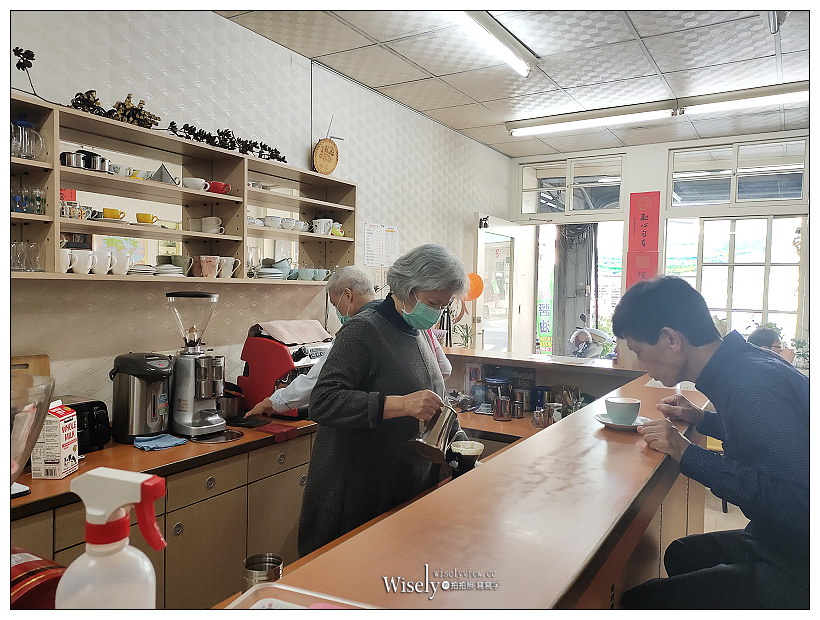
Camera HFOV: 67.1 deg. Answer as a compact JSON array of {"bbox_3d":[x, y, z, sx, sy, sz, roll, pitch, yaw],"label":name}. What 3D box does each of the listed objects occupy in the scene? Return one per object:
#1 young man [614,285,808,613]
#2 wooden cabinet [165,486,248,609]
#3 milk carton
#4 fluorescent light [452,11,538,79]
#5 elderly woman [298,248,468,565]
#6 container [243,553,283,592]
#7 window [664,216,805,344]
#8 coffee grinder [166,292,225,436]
[{"bbox_3d":[0.753,0.551,1.243,0.720,1.230,0.520,3,3,32],"label":"young man"},{"bbox_3d":[-0.971,0.974,2.484,0.480,0.538,0.391,3,3,32],"label":"wooden cabinet"},{"bbox_3d":[-1.158,0.417,2.022,0.095,0.244,0.095,1,2,1],"label":"milk carton"},{"bbox_3d":[0.360,-1.332,2.950,0.095,0.120,1.240,3,3,32],"label":"fluorescent light"},{"bbox_3d":[-0.093,0.589,1.943,0.520,1.565,0.470,3,3,32],"label":"elderly woman"},{"bbox_3d":[-0.288,0.540,1.212,0.077,0.094,0.077,3,3,32],"label":"container"},{"bbox_3d":[2.641,-0.207,5.123,1.030,1.120,0.100,3,3,32],"label":"window"},{"bbox_3d":[-0.953,0.215,2.667,0.300,0.605,0.210,3,3,32],"label":"coffee grinder"}]

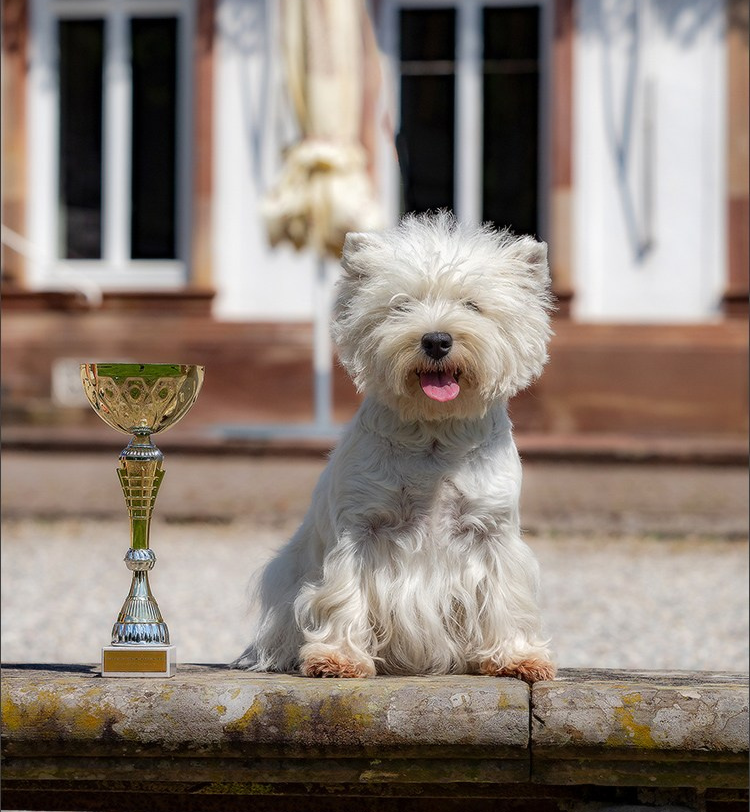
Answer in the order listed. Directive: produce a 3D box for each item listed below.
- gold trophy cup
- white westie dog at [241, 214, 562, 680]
[{"bbox_3d":[-0.222,0.108,4.030,0.118,0.300,0.118,0,0,0],"label":"gold trophy cup"},{"bbox_3d":[0.020,0.037,4.120,0.270,0.447,0.360,0,0,-11],"label":"white westie dog"}]

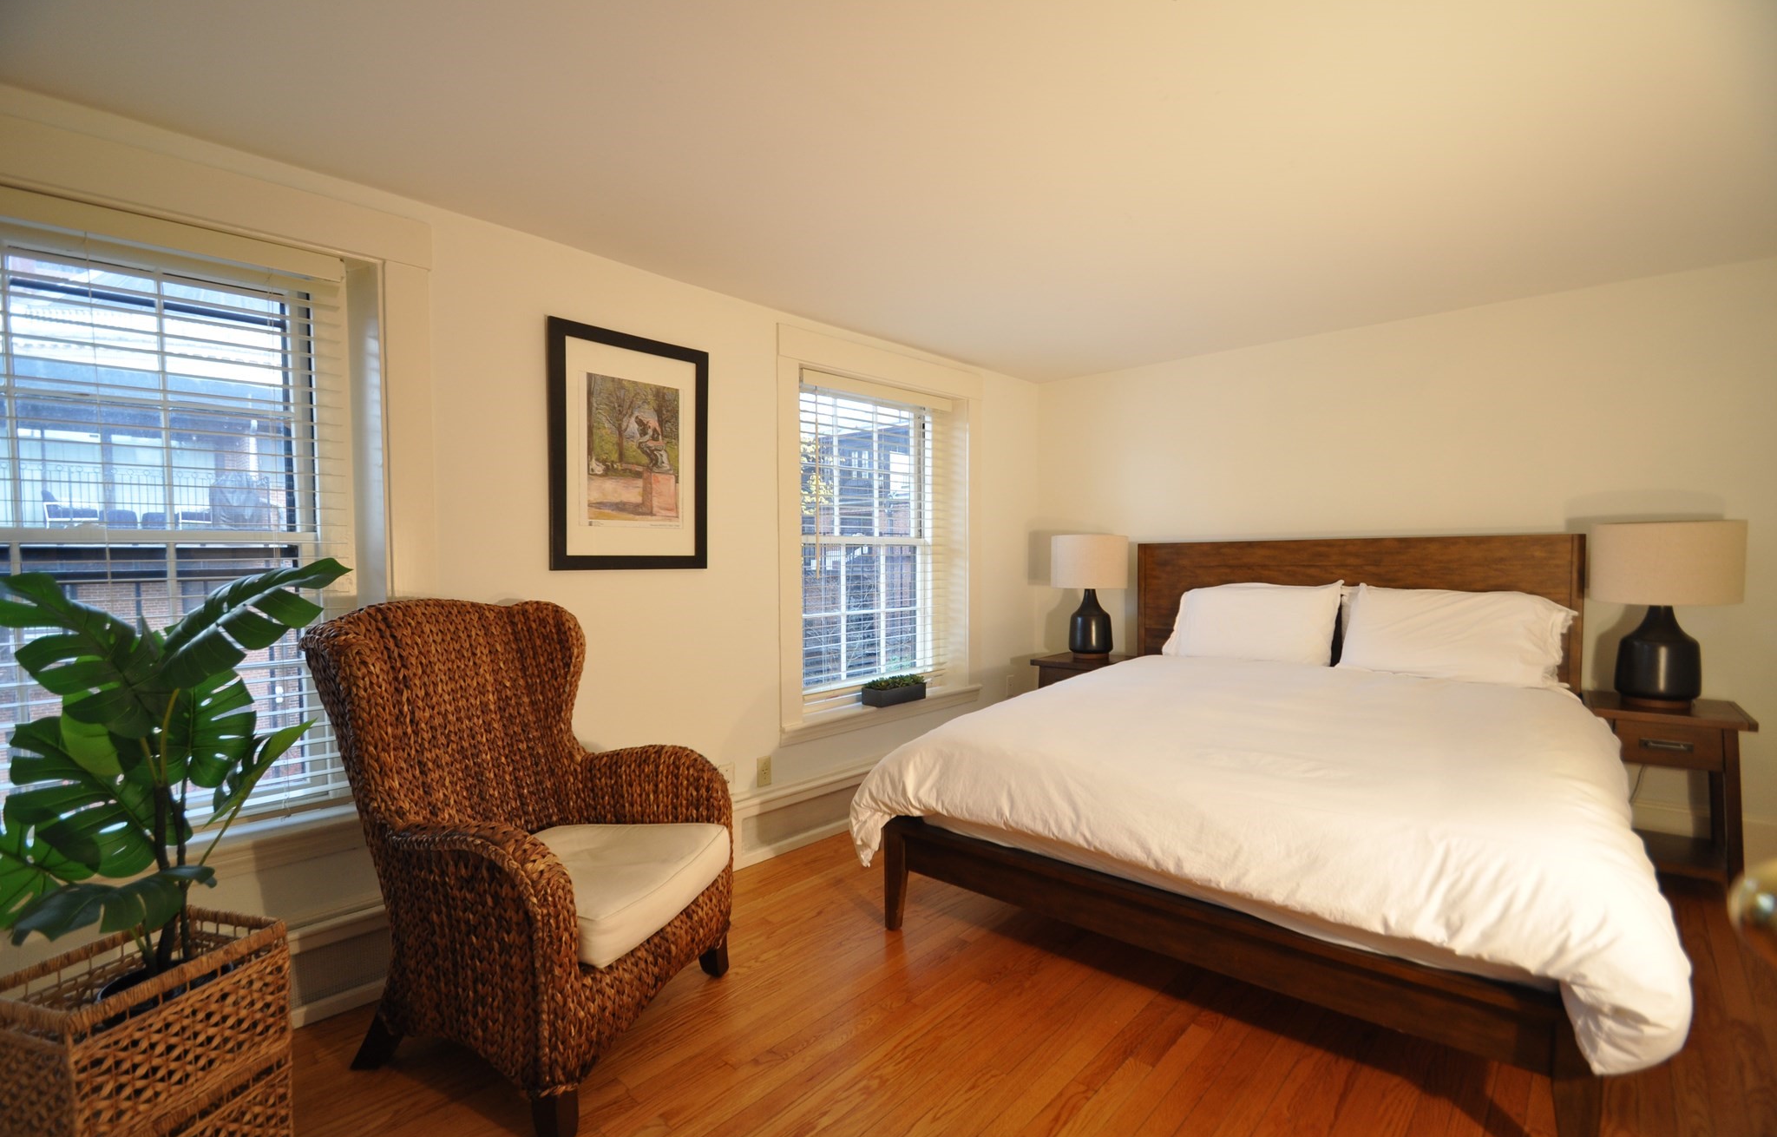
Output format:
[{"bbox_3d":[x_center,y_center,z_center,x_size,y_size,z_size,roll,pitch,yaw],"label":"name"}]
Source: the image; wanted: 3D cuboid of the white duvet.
[{"bbox_3d":[1.191,0.639,2.556,1.970,0.460,1.820,0,1,40],"label":"white duvet"}]

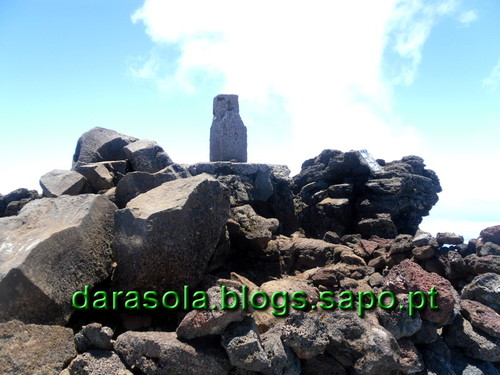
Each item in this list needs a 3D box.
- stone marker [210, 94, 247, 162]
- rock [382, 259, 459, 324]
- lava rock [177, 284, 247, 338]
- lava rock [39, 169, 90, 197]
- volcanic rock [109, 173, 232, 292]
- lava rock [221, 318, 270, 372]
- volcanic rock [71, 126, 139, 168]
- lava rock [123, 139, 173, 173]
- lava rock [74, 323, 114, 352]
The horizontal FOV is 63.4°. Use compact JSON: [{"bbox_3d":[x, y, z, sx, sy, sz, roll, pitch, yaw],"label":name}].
[{"bbox_3d":[-0.228,-0.632,4.350,0.290,0.710,0.280,0,-1,-20],"label":"stone marker"},{"bbox_3d":[1.181,0.734,2.800,0.500,0.430,0.420,0,-3,0],"label":"rock"},{"bbox_3d":[-0.233,0.757,2.450,0.400,0.310,0.330,1,-3,-25],"label":"lava rock"},{"bbox_3d":[-1.743,-0.047,3.800,0.430,0.250,0.340,0,-1,-18],"label":"lava rock"},{"bbox_3d":[-0.639,0.370,3.250,0.900,0.900,0.750,1,-3,-15],"label":"volcanic rock"},{"bbox_3d":[-0.025,0.879,2.250,0.250,0.240,0.220,0,-1,0],"label":"lava rock"},{"bbox_3d":[-1.536,-0.420,4.300,0.610,0.440,0.480,0,-1,-18],"label":"volcanic rock"},{"bbox_3d":[-1.014,-0.317,4.000,0.440,0.310,0.360,0,-1,-12],"label":"lava rock"},{"bbox_3d":[-0.923,0.890,2.400,0.200,0.145,0.170,0,-1,-18],"label":"lava rock"}]

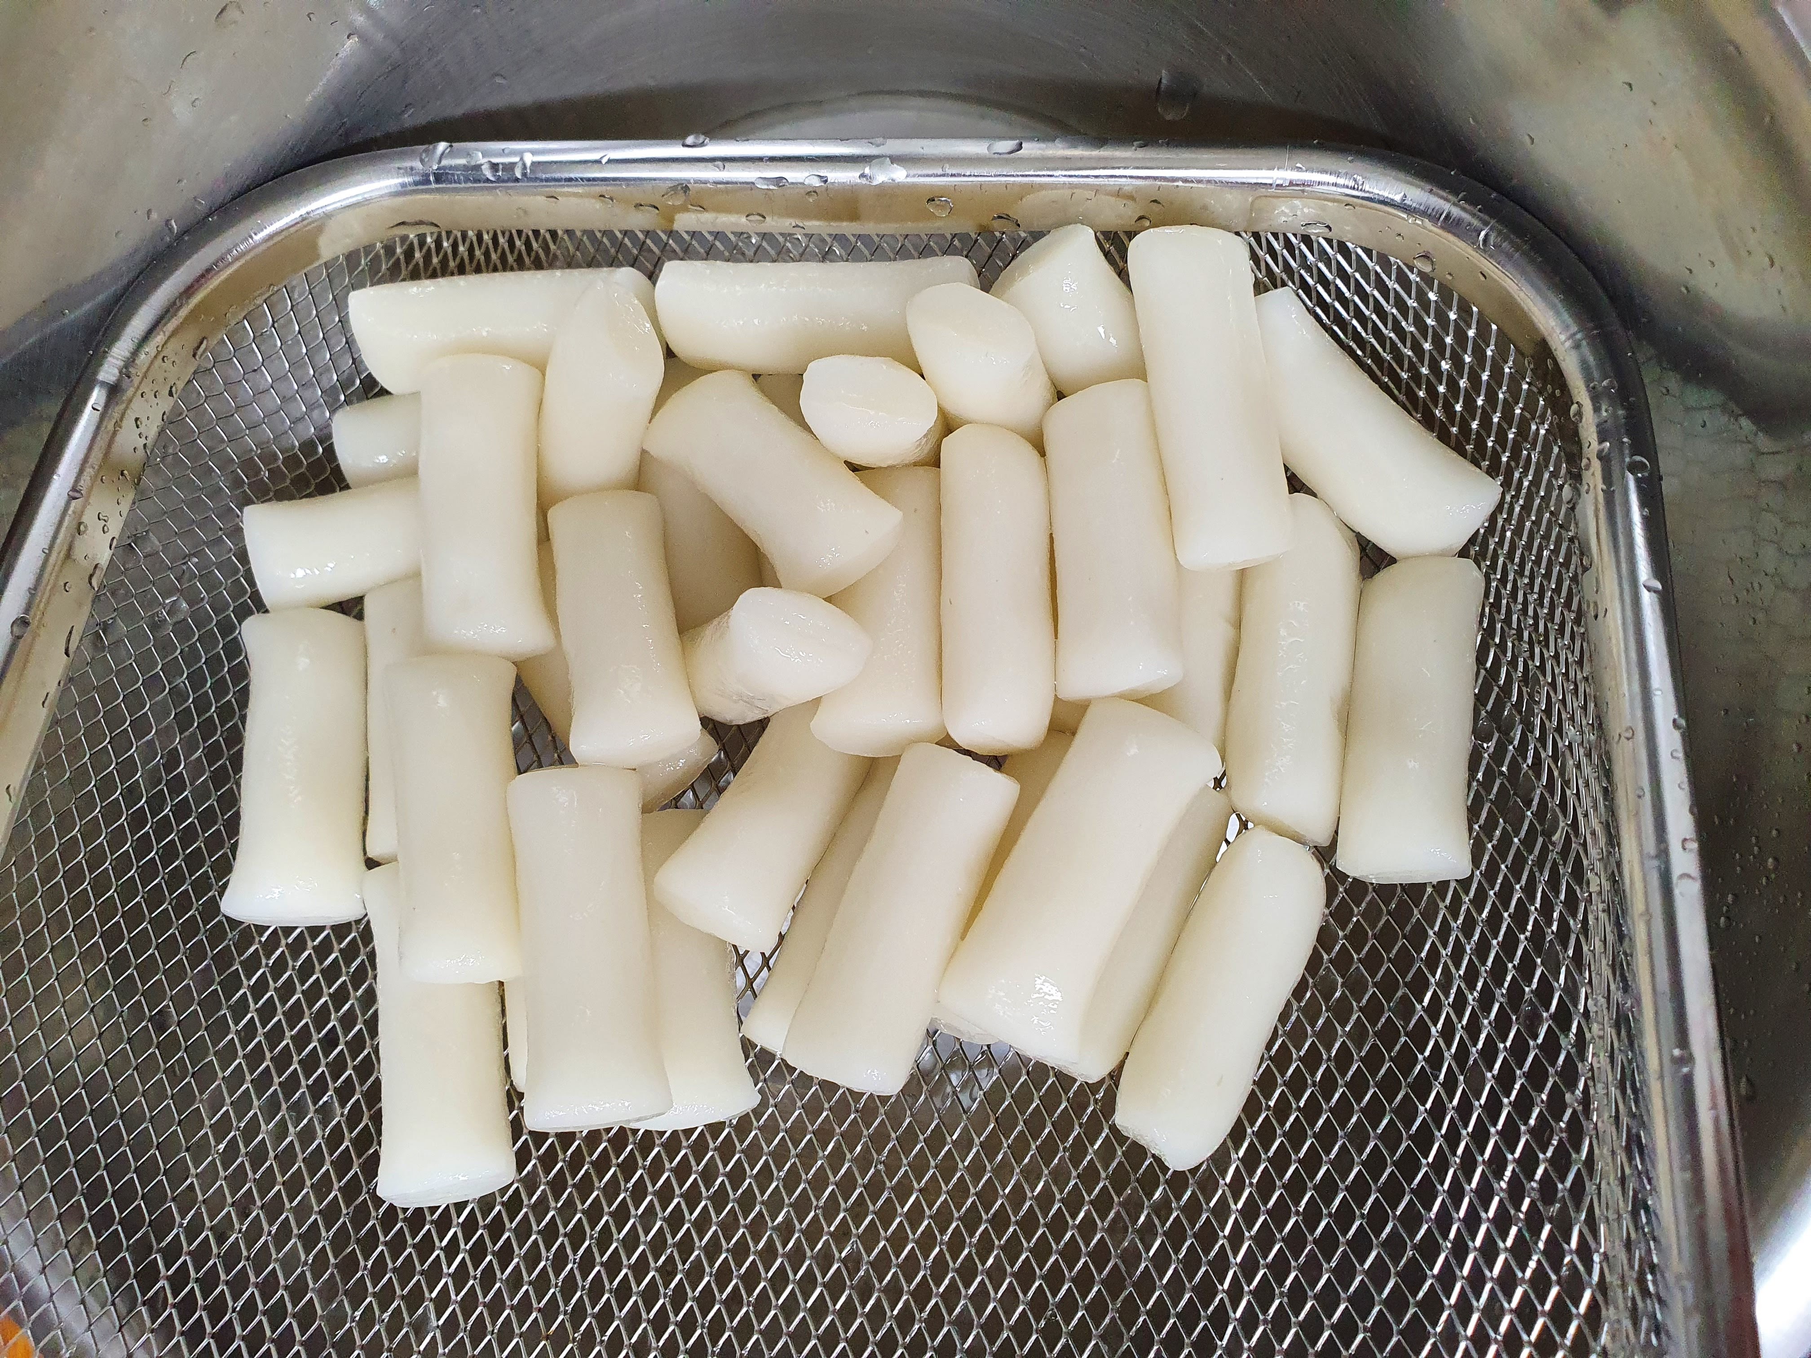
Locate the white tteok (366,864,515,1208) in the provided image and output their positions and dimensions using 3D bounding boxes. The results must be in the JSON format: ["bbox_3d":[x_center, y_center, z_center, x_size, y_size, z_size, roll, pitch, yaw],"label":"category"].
[{"bbox_3d":[-0.075,0.056,0.218,0.021,0.019,0.051,-14,59,-3],"label":"white tteok"}]

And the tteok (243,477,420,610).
[{"bbox_3d":[-0.101,-0.031,0.274,0.057,0.021,0.021,-10,69,-2],"label":"tteok"}]

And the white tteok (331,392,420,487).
[{"bbox_3d":[-0.080,-0.046,0.262,0.057,0.021,0.023,-6,72,0],"label":"white tteok"}]

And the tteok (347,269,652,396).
[{"bbox_3d":[-0.078,-0.069,0.265,0.057,0.021,0.023,-4,72,2],"label":"tteok"}]

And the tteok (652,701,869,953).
[{"bbox_3d":[-0.018,0.017,0.232,0.023,0.021,0.053,27,64,10],"label":"tteok"}]

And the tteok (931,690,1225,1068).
[{"bbox_3d":[0.029,0.034,0.224,0.024,0.024,0.054,24,69,13],"label":"tteok"}]

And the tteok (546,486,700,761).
[{"bbox_3d":[-0.051,-0.010,0.245,0.022,0.022,0.047,-14,54,0],"label":"tteok"}]

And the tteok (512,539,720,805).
[{"bbox_3d":[-0.057,-0.005,0.243,0.021,0.020,0.055,-34,72,-10],"label":"tteok"}]

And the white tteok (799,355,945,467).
[{"bbox_3d":[-0.004,-0.044,0.238,0.024,0.052,0.021,0,95,4],"label":"white tteok"}]

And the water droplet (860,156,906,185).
[{"bbox_3d":[-0.004,-0.091,0.243,0.008,0.003,0.004,-1,72,2],"label":"water droplet"}]

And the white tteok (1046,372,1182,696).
[{"bbox_3d":[0.036,-0.025,0.239,0.023,0.021,0.058,-1,72,2],"label":"white tteok"}]

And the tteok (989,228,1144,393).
[{"bbox_3d":[0.035,-0.048,0.243,0.021,0.020,0.056,-23,96,-6],"label":"tteok"}]

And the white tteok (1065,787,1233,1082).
[{"bbox_3d":[0.037,0.038,0.229,0.023,0.021,0.053,21,74,9],"label":"white tteok"}]

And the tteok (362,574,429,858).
[{"bbox_3d":[-0.092,0.008,0.261,0.021,0.021,0.051,-9,69,2],"label":"tteok"}]

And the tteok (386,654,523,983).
[{"bbox_3d":[-0.075,0.022,0.230,0.023,0.021,0.054,-8,72,0],"label":"tteok"}]

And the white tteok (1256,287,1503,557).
[{"bbox_3d":[0.080,-0.046,0.248,0.024,0.020,0.054,-38,75,-11],"label":"white tteok"}]

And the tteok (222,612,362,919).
[{"bbox_3d":[-0.114,0.017,0.257,0.023,0.023,0.056,-7,72,2],"label":"tteok"}]

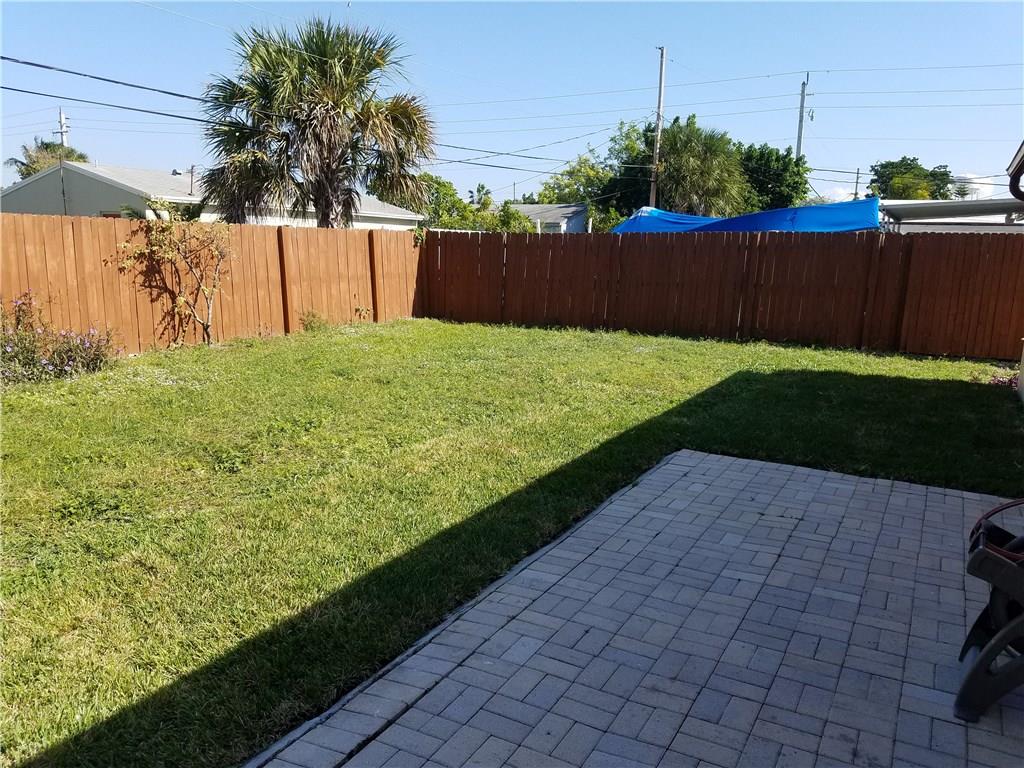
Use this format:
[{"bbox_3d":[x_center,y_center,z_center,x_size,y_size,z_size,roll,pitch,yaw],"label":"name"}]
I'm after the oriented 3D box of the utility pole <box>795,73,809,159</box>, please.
[{"bbox_3d":[14.838,-10.672,40.212,0.350,10.660,0.330,4,10,19],"label":"utility pole"}]

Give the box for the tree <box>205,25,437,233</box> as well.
[{"bbox_3d":[-3.932,-4.320,15.825,4.800,5.940,4.600,-2,10,-14],"label":"tree"}]

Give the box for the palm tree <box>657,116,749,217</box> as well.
[{"bbox_3d":[7.914,-7.471,32.272,4.000,6.870,3.900,3,10,13],"label":"palm tree"}]

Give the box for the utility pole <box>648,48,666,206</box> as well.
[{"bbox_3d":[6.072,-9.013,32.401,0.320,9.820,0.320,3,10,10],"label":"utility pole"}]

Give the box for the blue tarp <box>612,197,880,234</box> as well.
[{"bbox_3d":[4.753,-3.479,16.430,5.400,1.000,2.400,6,11,30],"label":"blue tarp"}]

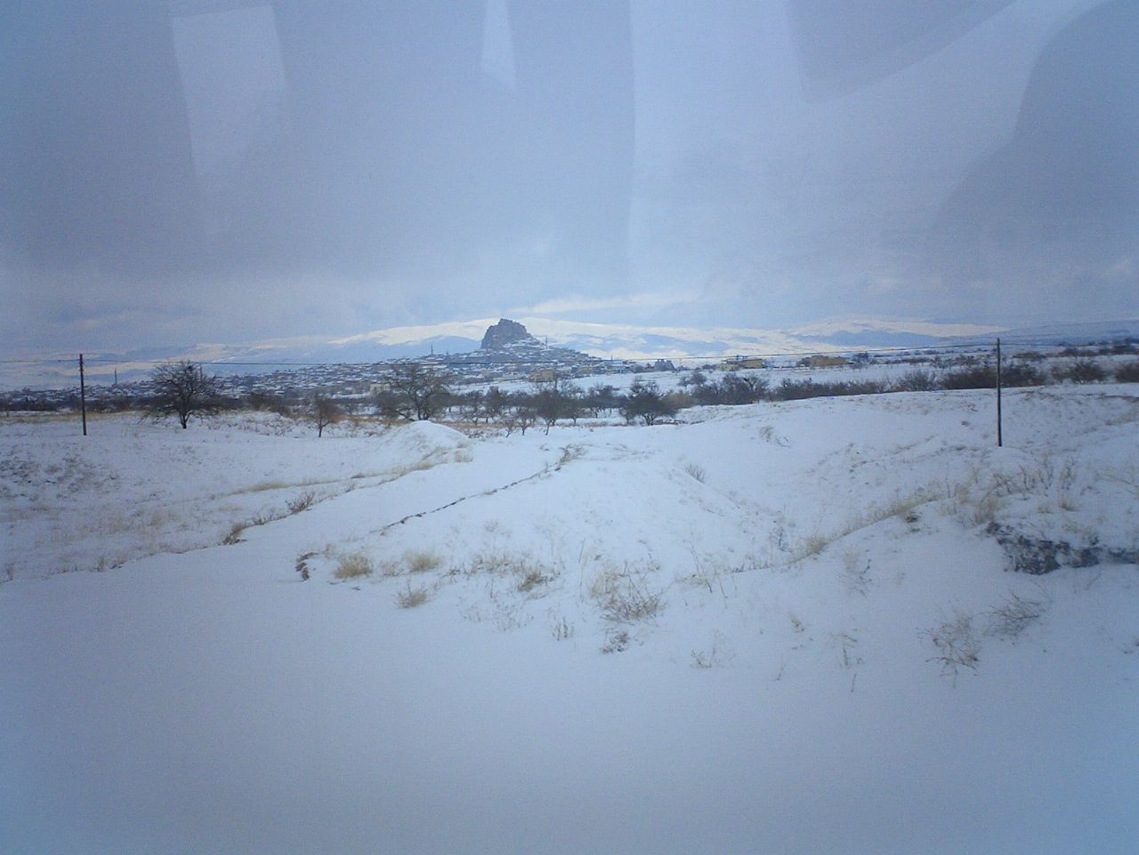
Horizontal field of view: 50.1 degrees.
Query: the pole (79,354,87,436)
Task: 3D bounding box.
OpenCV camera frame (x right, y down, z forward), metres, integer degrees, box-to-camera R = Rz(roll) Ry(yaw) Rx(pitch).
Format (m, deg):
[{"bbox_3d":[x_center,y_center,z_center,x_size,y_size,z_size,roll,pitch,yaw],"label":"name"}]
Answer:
[{"bbox_3d":[-39.144,-2.614,98.000,0.260,6.625,0.260,-1,3,0],"label":"pole"}]

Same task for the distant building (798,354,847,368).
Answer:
[{"bbox_3d":[141.397,-37.027,680.000,26.341,6.213,13.000,-1,3,11],"label":"distant building"}]

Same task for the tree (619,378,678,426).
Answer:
[{"bbox_3d":[7.981,-2.541,122.000,5.707,4.815,5.421,-1,3,0],"label":"tree"}]

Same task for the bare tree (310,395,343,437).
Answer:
[{"bbox_3d":[-20.514,-0.903,103.000,2.785,3.463,2.646,-1,3,0],"label":"bare tree"}]

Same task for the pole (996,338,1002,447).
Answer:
[{"bbox_3d":[26.449,-2.110,75.000,0.240,6.660,0.240,-1,3,0],"label":"pole"}]

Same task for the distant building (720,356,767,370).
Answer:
[{"bbox_3d":[92.878,-33.968,650.000,23.754,6.889,13.000,-1,3,6],"label":"distant building"}]

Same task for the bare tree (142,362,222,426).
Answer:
[{"bbox_3d":[-36.521,-3.131,115.000,7.397,6.304,7.027,-1,3,0],"label":"bare tree"}]

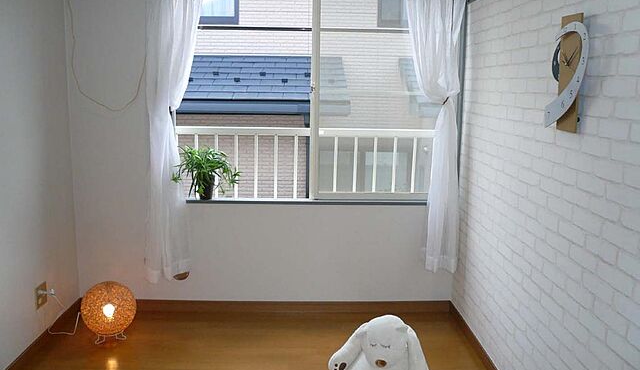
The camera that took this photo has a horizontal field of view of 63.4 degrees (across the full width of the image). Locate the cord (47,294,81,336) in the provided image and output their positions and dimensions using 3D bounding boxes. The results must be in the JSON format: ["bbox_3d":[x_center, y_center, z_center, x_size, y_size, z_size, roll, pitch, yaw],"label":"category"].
[{"bbox_3d":[-1.381,0.713,2.838,0.140,0.297,0.220,1,11,-2],"label":"cord"}]

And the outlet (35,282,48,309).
[{"bbox_3d":[-1.452,0.586,2.732,0.020,0.114,0.107,1,11,-2],"label":"outlet"}]

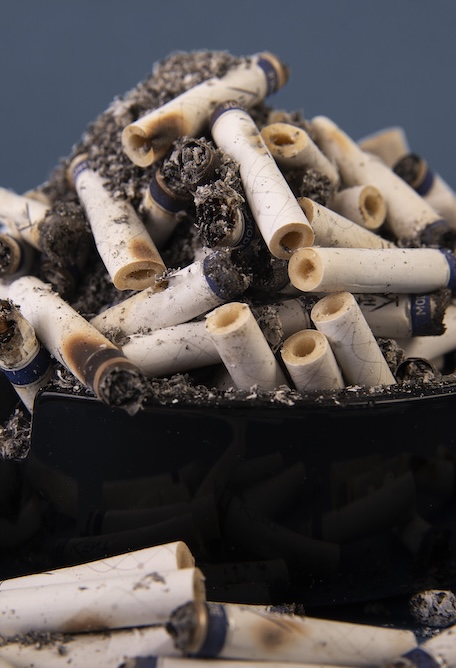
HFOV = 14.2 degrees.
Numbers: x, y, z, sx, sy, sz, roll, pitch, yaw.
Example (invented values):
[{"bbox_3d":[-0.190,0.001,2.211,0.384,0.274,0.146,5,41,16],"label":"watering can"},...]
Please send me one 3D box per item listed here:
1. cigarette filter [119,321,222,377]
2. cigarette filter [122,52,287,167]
[{"bbox_3d":[-0.001,0.001,0.332,0.037,0.008,0.008,-13,0,-6],"label":"cigarette filter"},{"bbox_3d":[-0.003,-0.041,0.332,0.037,0.008,0.008,-34,8,-39],"label":"cigarette filter"}]

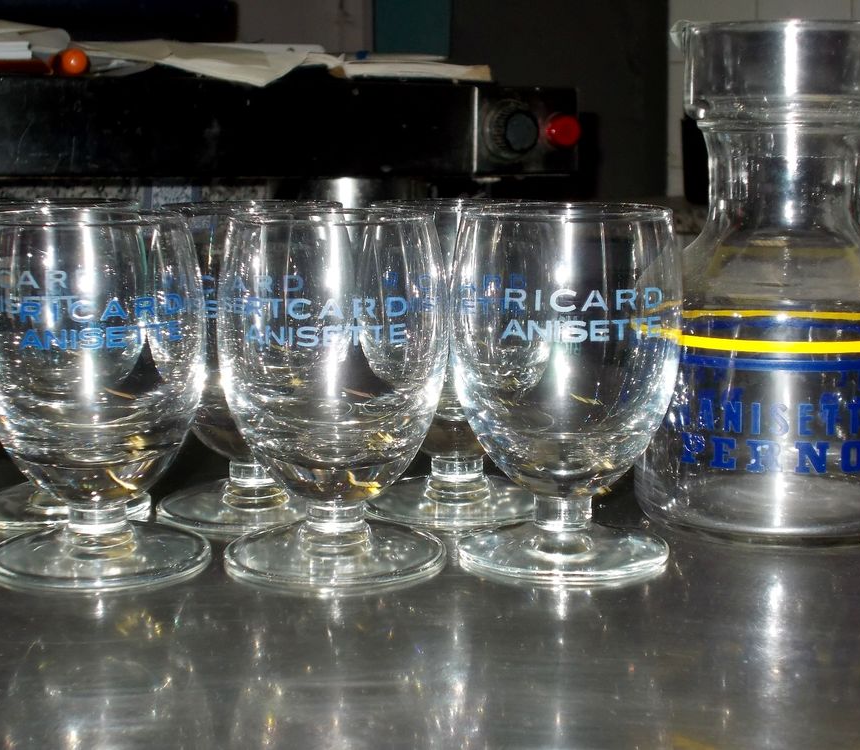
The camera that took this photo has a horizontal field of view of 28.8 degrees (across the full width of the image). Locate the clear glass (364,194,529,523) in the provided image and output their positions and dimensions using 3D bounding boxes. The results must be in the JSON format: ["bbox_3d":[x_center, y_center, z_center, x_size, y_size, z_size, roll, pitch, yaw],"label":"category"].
[{"bbox_3d":[0.011,-0.007,0.608,0.074,0.111,0.074,0,9,1],"label":"clear glass"}]

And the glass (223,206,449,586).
[{"bbox_3d":[-0.031,0.004,0.540,0.074,0.111,0.074,0,9,1],"label":"glass"}]

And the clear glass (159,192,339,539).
[{"bbox_3d":[-0.063,-0.006,0.604,0.074,0.111,0.074,0,9,4],"label":"clear glass"}]

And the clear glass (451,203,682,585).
[{"bbox_3d":[0.044,0.004,0.543,0.074,0.111,0.074,-1,9,-5],"label":"clear glass"}]

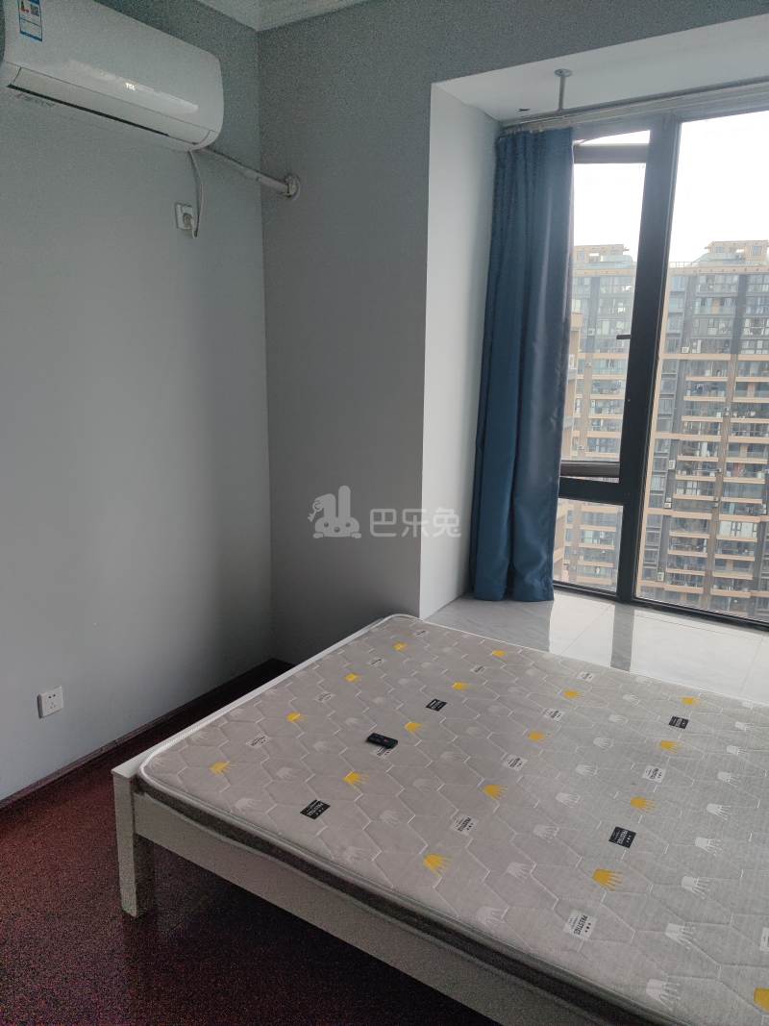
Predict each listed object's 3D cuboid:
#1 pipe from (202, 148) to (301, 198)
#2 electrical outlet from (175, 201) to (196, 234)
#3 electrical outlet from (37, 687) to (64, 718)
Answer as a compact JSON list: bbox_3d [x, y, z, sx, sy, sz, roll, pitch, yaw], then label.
[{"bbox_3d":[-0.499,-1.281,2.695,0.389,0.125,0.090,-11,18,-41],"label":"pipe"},{"bbox_3d":[-0.728,-1.085,2.612,0.013,0.086,0.086,9,16,32],"label":"electrical outlet"},{"bbox_3d":[-1.135,0.647,2.424,0.013,0.086,0.086,9,16,32],"label":"electrical outlet"}]

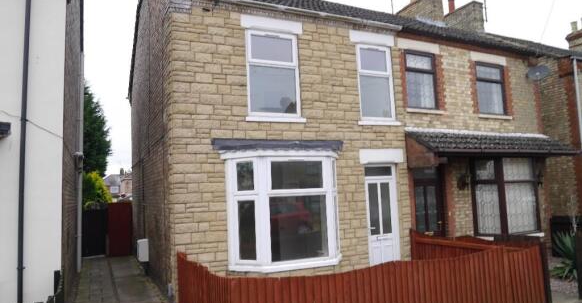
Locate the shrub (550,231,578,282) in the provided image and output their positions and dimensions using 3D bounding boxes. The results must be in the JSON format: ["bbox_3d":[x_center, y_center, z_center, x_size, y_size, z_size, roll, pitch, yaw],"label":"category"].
[{"bbox_3d":[4.889,1.757,7.108,0.750,0.900,0.750,0,-6,-25],"label":"shrub"}]

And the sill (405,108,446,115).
[{"bbox_3d":[2.968,-0.875,8.997,1.100,0.085,0.140,0,-6,-26],"label":"sill"}]

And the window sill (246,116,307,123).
[{"bbox_3d":[-0.270,-0.556,7.317,1.180,0.080,0.140,0,-6,-26],"label":"window sill"}]

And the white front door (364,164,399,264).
[{"bbox_3d":[1.852,1.349,8.182,0.840,2.156,0.100,0,-6,-25],"label":"white front door"}]

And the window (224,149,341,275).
[{"bbox_3d":[0.044,1.018,6.993,2.200,1.900,0.620,0,-6,-25],"label":"window"}]

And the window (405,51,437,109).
[{"bbox_3d":[2.903,-1.588,9.024,0.890,1.300,0.100,0,-6,-25],"label":"window"}]

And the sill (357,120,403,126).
[{"bbox_3d":[1.815,-0.563,8.334,1.090,0.080,0.140,0,-6,-26],"label":"sill"}]

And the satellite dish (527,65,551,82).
[{"bbox_3d":[6.344,-1.982,10.327,0.500,0.420,0.330,-5,-6,31],"label":"satellite dish"}]

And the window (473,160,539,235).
[{"bbox_3d":[5.108,0.992,9.500,1.790,1.760,0.500,0,-6,-26],"label":"window"}]

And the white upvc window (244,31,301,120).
[{"bbox_3d":[-0.319,-1.436,7.494,1.030,1.610,0.100,0,-6,-25],"label":"white upvc window"}]

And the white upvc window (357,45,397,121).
[{"bbox_3d":[1.754,-1.423,8.460,0.900,1.610,0.090,0,-6,-26],"label":"white upvc window"}]

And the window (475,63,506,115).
[{"bbox_3d":[4.978,-1.539,10.121,1.050,1.300,0.090,0,-6,-26],"label":"window"}]

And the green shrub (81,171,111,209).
[{"bbox_3d":[-6.503,2.026,13.375,1.500,2.750,1.500,0,-6,-25],"label":"green shrub"}]

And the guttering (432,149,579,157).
[{"bbox_3d":[4.916,0.053,8.797,4.674,0.100,0.120,0,-6,-25],"label":"guttering"}]

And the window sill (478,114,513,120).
[{"bbox_3d":[4.970,-0.825,9.794,1.150,0.085,0.140,0,-6,-25],"label":"window sill"}]

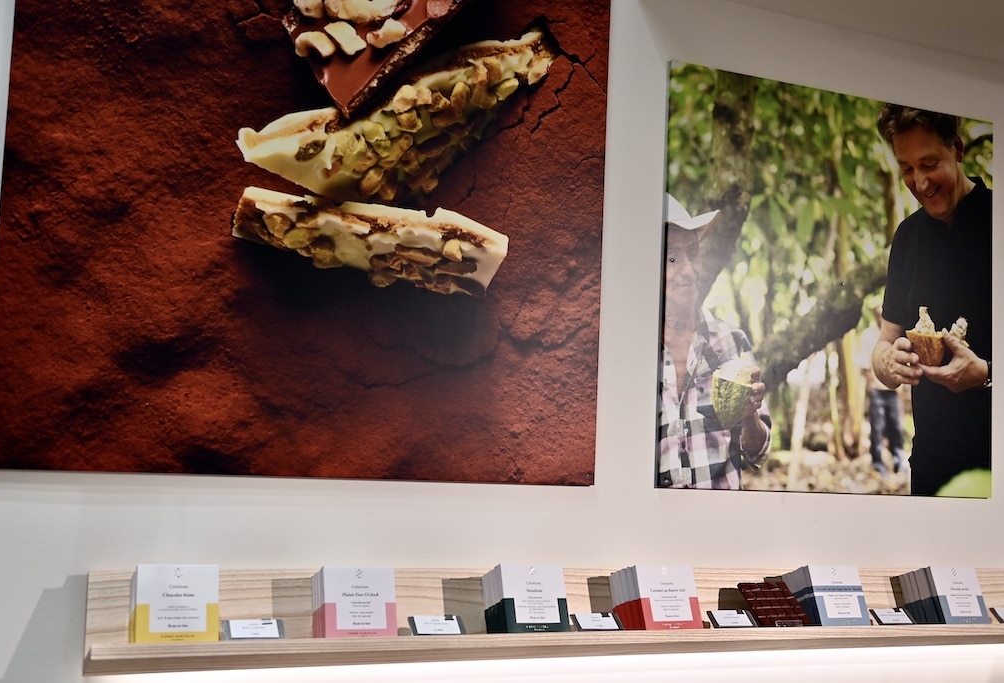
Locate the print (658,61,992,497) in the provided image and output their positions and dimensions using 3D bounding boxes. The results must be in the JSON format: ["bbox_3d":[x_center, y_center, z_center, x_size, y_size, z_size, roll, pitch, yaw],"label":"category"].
[{"bbox_3d":[0.634,-0.096,1.938,0.742,0.759,0.020,4,-6,-20],"label":"print"}]

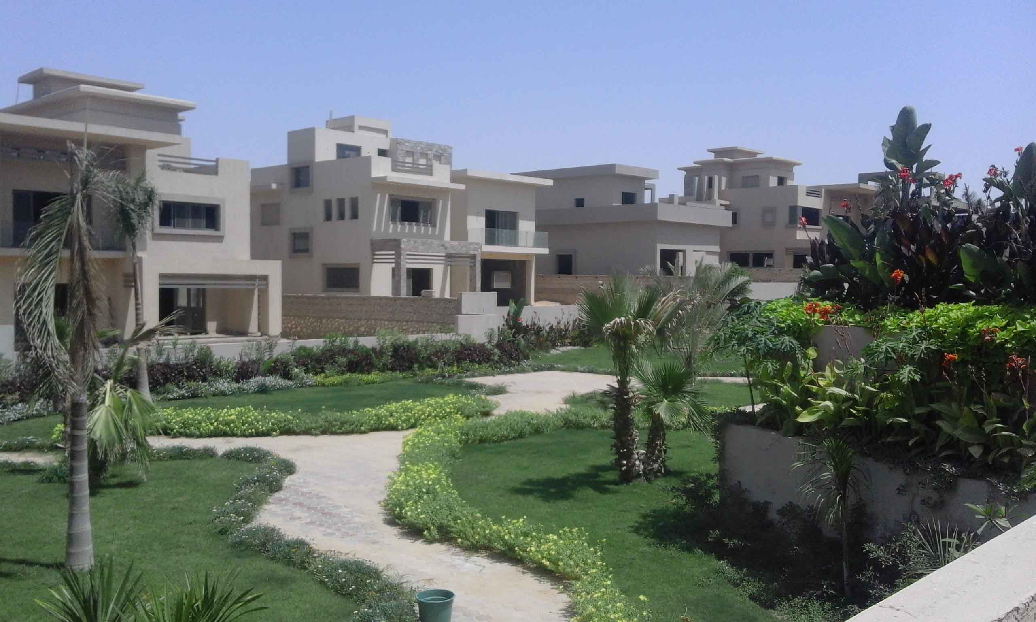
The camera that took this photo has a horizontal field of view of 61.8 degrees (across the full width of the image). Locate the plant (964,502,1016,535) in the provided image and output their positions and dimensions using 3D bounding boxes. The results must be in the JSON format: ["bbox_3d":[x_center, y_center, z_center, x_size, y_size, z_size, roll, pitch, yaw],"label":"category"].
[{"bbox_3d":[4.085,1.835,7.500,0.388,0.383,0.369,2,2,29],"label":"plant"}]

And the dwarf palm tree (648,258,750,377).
[{"bbox_3d":[5.702,0.249,27.505,3.223,3.863,3.062,1,2,12],"label":"dwarf palm tree"}]

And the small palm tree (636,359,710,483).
[{"bbox_3d":[2.412,1.718,13.638,1.155,1.898,1.155,1,2,10],"label":"small palm tree"}]

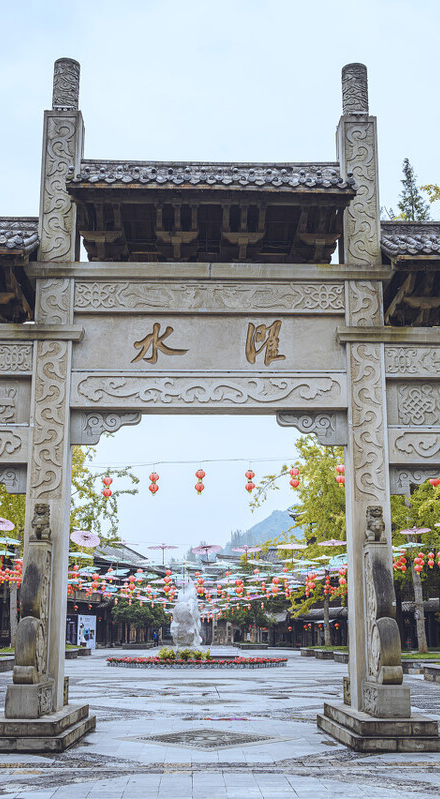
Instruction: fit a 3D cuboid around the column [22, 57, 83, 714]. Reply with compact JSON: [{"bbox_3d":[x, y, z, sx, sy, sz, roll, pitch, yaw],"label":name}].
[{"bbox_3d":[-2.390,-0.530,13.965,0.542,9.611,0.534,0,-13,-1],"label":"column"}]

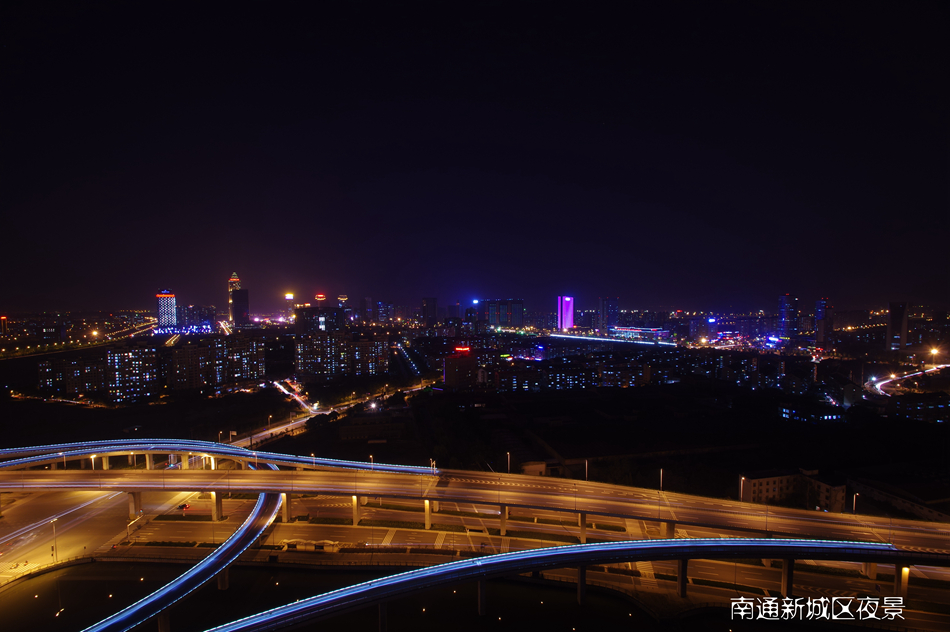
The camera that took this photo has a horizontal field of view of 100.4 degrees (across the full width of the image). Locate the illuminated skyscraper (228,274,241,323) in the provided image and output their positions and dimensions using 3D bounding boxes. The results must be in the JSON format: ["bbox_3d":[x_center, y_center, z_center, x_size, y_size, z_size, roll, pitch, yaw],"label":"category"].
[{"bbox_3d":[-929.098,-66.327,1525.525,40.000,202.500,40.000,-2,3,-28],"label":"illuminated skyscraper"}]

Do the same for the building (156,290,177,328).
[{"bbox_3d":[-1000.286,-18.804,1279.773,46.000,130.500,36.000,-2,3,-28],"label":"building"}]

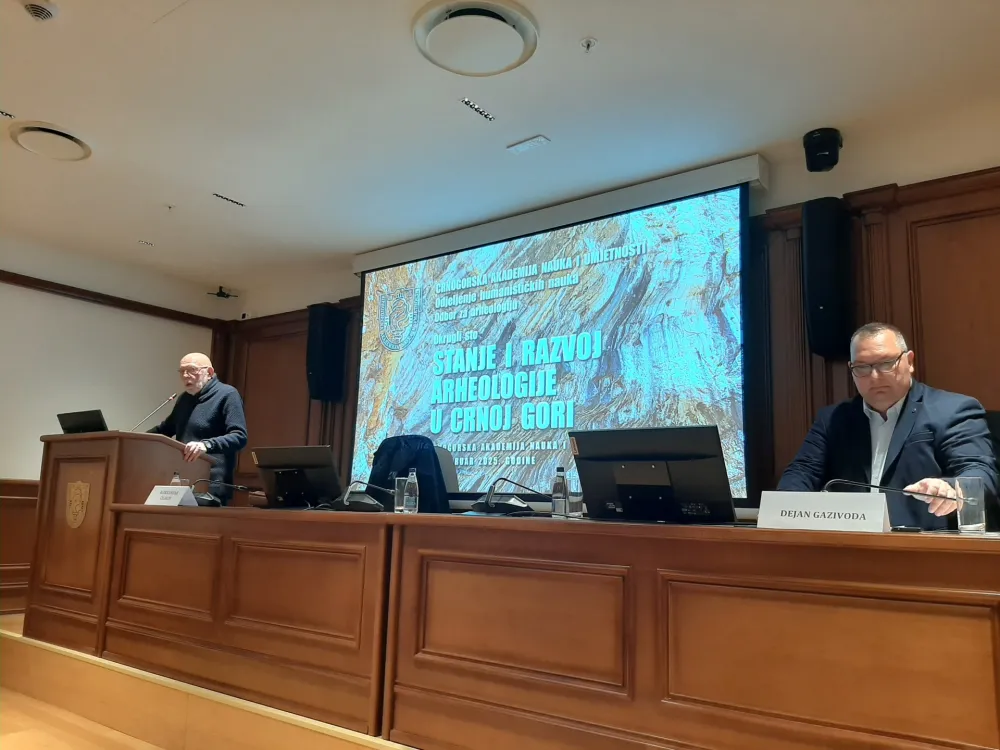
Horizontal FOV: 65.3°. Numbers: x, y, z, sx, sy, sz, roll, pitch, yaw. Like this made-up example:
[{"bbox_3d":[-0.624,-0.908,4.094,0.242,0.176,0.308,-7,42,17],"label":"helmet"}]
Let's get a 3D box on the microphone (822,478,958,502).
[{"bbox_3d":[1.051,0.326,2.067,0.360,0.100,0.030,-3,-10,24],"label":"microphone"}]

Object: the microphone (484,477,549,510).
[{"bbox_3d":[0.053,0.486,3.082,0.160,0.135,0.360,-7,-12,43],"label":"microphone"}]

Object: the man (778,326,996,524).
[{"bbox_3d":[1.190,0.521,2.346,0.620,1.420,0.750,-5,-11,36],"label":"man"}]

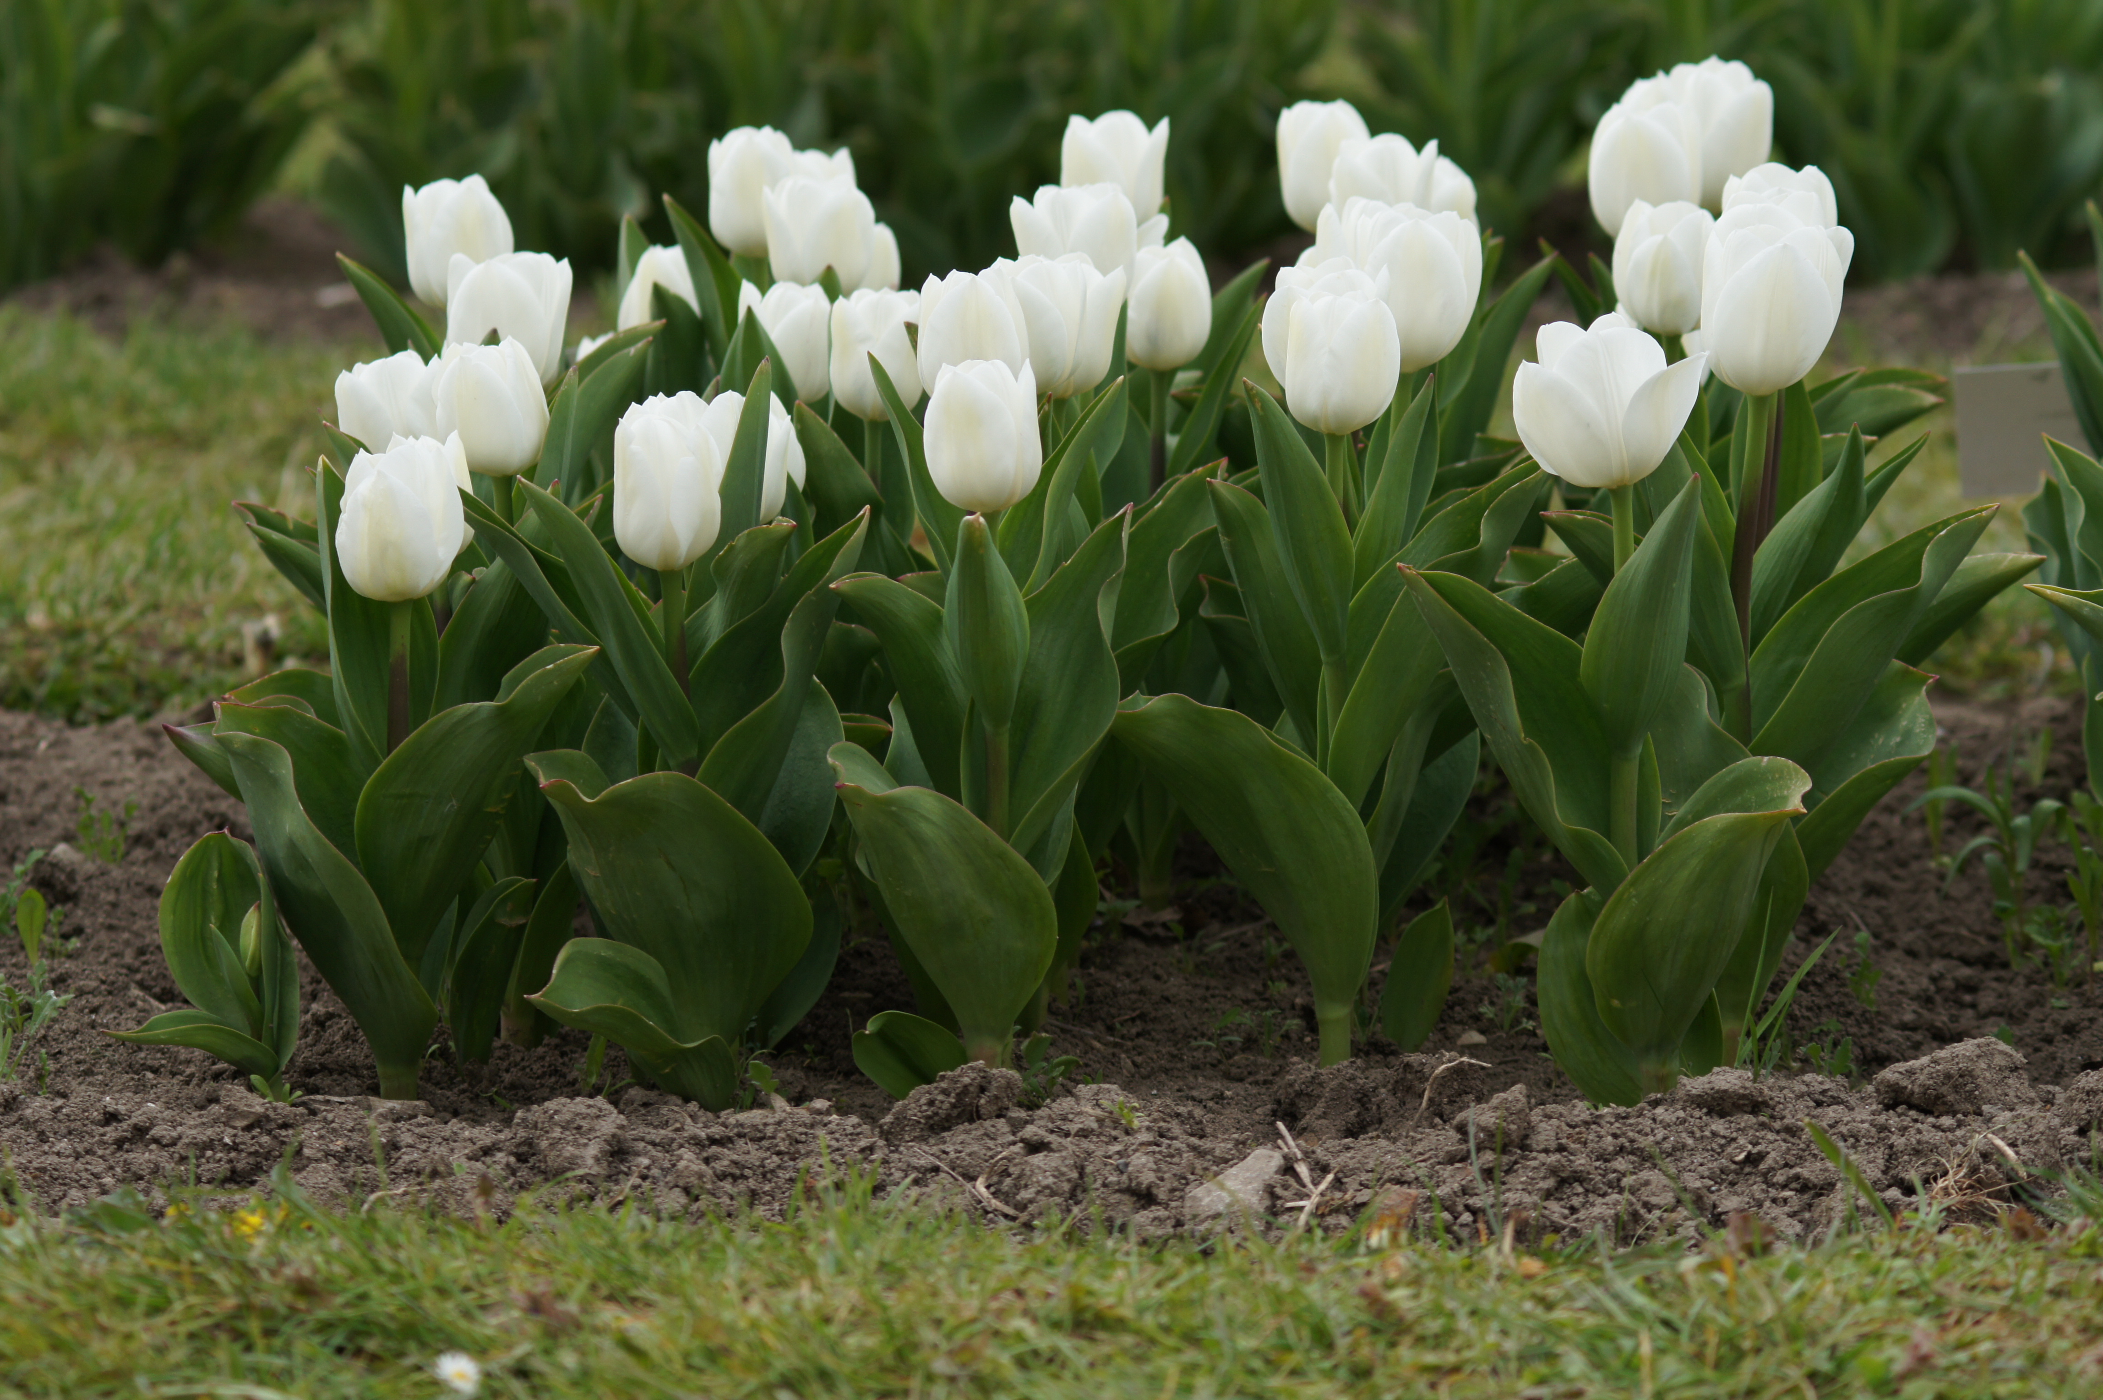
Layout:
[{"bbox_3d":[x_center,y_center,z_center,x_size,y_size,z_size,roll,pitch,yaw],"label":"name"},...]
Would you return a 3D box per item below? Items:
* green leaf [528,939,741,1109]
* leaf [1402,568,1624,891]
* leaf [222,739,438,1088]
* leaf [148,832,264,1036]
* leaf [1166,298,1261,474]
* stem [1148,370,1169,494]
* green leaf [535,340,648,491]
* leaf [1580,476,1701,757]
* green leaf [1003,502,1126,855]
[{"bbox_3d":[-0.183,0.142,3.843,0.093,0.074,0.060,0,13,0],"label":"green leaf"},{"bbox_3d":[0.216,0.014,4.040,0.064,0.176,0.055,-33,10,-14],"label":"leaf"},{"bbox_3d":[-0.318,0.095,3.852,0.054,0.173,0.055,-23,12,5],"label":"leaf"},{"bbox_3d":[-0.389,0.108,4.050,0.047,0.094,0.040,-12,12,-18],"label":"leaf"},{"bbox_3d":[0.077,-0.144,4.130,0.023,0.095,0.025,25,12,-6],"label":"leaf"},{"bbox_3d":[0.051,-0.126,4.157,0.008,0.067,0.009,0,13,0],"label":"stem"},{"bbox_3d":[-0.236,-0.141,4.500,0.057,0.085,0.040,0,10,0],"label":"green leaf"},{"bbox_3d":[0.246,-0.035,3.660,0.041,0.117,0.040,8,12,-2],"label":"leaf"},{"bbox_3d":[0.006,-0.008,4.090,0.055,0.166,0.045,17,11,-3],"label":"green leaf"}]

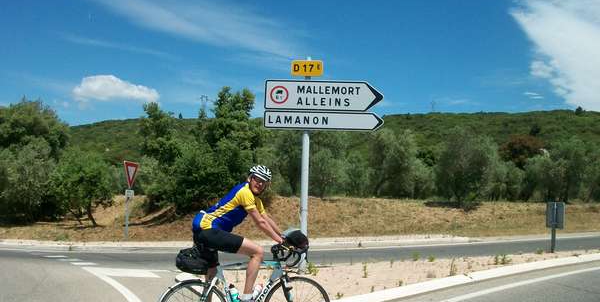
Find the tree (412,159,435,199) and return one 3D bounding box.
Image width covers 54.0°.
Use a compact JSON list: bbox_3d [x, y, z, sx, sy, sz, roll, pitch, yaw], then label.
[{"bbox_3d":[5.763,1.283,27.500,1.300,1.900,1.300,2,-2,0],"label":"tree"}]

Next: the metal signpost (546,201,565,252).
[{"bbox_3d":[5.766,1.715,13.300,0.450,1.140,0.090,-1,-3,40],"label":"metal signpost"}]

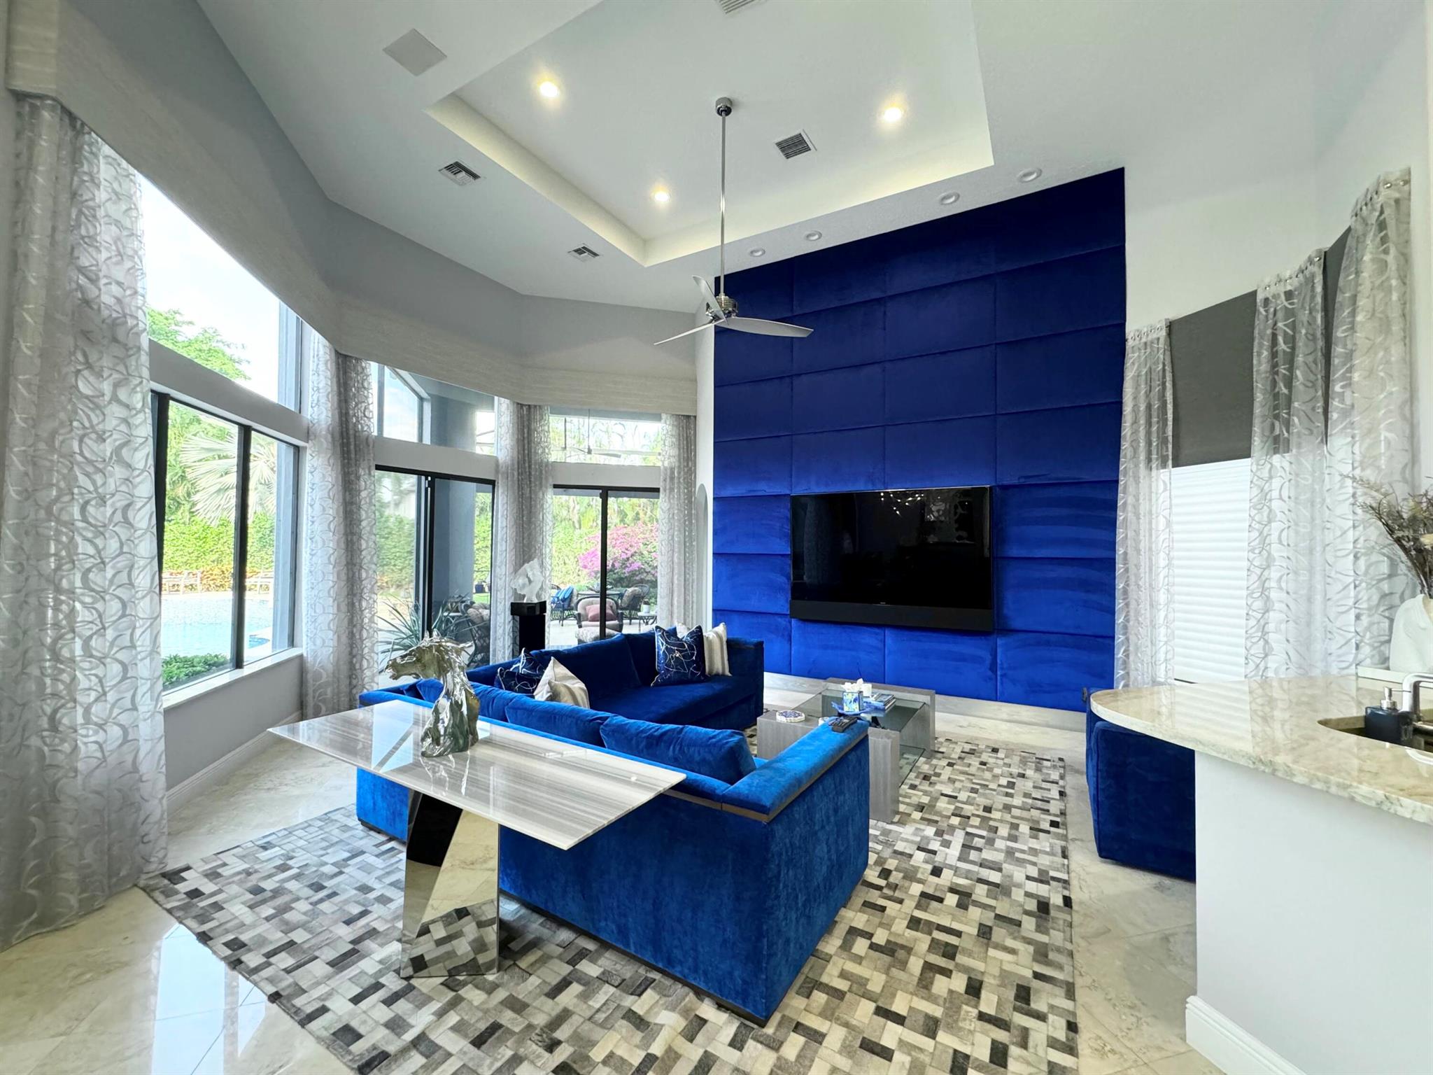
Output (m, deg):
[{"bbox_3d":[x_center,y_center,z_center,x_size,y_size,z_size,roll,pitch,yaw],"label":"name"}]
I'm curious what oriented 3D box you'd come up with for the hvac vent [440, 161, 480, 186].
[{"bbox_3d":[-2.073,-2.926,4.685,0.251,0.031,0.251,0,-1,31],"label":"hvac vent"}]

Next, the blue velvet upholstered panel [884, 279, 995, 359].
[{"bbox_3d":[2.014,-1.983,5.261,0.944,0.618,0.072,0,-1,31],"label":"blue velvet upholstered panel"}]

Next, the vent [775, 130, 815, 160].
[{"bbox_3d":[0.644,-3.197,4.755,0.256,0.031,0.256,0,-1,31],"label":"vent"}]

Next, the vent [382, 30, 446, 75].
[{"bbox_3d":[-1.831,-2.938,3.525,0.305,0.020,0.215,0,-1,30],"label":"vent"}]

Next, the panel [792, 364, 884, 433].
[{"bbox_3d":[1.176,-1.348,5.667,0.943,0.610,0.060,0,-1,30],"label":"panel"}]

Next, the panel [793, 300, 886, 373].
[{"bbox_3d":[1.181,-1.954,5.680,0.943,0.603,0.060,0,-1,30],"label":"panel"}]

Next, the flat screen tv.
[{"bbox_3d":[1.559,0.186,5.399,1.834,1.235,0.092,0,-1,31],"label":"flat screen tv"}]

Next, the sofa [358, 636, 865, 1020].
[{"bbox_3d":[-0.117,1.134,3.638,2.460,0.789,2.875,0,-1,32],"label":"sofa"}]

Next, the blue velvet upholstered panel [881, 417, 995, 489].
[{"bbox_3d":[1.983,-0.746,5.178,0.939,0.603,0.060,0,-1,30],"label":"blue velvet upholstered panel"}]

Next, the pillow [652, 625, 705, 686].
[{"bbox_3d":[-0.301,0.957,4.720,0.450,0.460,0.150,1,-16,-20],"label":"pillow"}]

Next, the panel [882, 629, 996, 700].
[{"bbox_3d":[1.970,1.092,5.140,0.939,0.598,0.060,0,-1,30],"label":"panel"}]

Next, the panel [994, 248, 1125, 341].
[{"bbox_3d":[2.816,-1.986,4.787,0.919,0.618,0.072,0,-1,31],"label":"panel"}]

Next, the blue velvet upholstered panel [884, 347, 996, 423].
[{"bbox_3d":[2.011,-1.366,5.252,0.944,0.615,0.072,0,-1,31],"label":"blue velvet upholstered panel"}]

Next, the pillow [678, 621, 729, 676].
[{"bbox_3d":[-0.105,0.966,4.950,0.470,0.470,0.150,1,-16,-6],"label":"pillow"}]

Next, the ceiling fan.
[{"bbox_3d":[0.006,-2.383,4.243,1.320,1.680,1.320,0,-1,30],"label":"ceiling fan"}]

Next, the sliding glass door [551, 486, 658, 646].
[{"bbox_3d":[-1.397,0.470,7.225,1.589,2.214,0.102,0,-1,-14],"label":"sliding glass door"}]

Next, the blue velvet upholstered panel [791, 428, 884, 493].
[{"bbox_3d":[1.195,-0.747,5.723,0.944,0.615,0.072,0,-1,31],"label":"blue velvet upholstered panel"}]

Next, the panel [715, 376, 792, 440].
[{"bbox_3d":[0.387,-1.359,6.211,0.940,0.615,0.072,0,-1,31],"label":"panel"}]

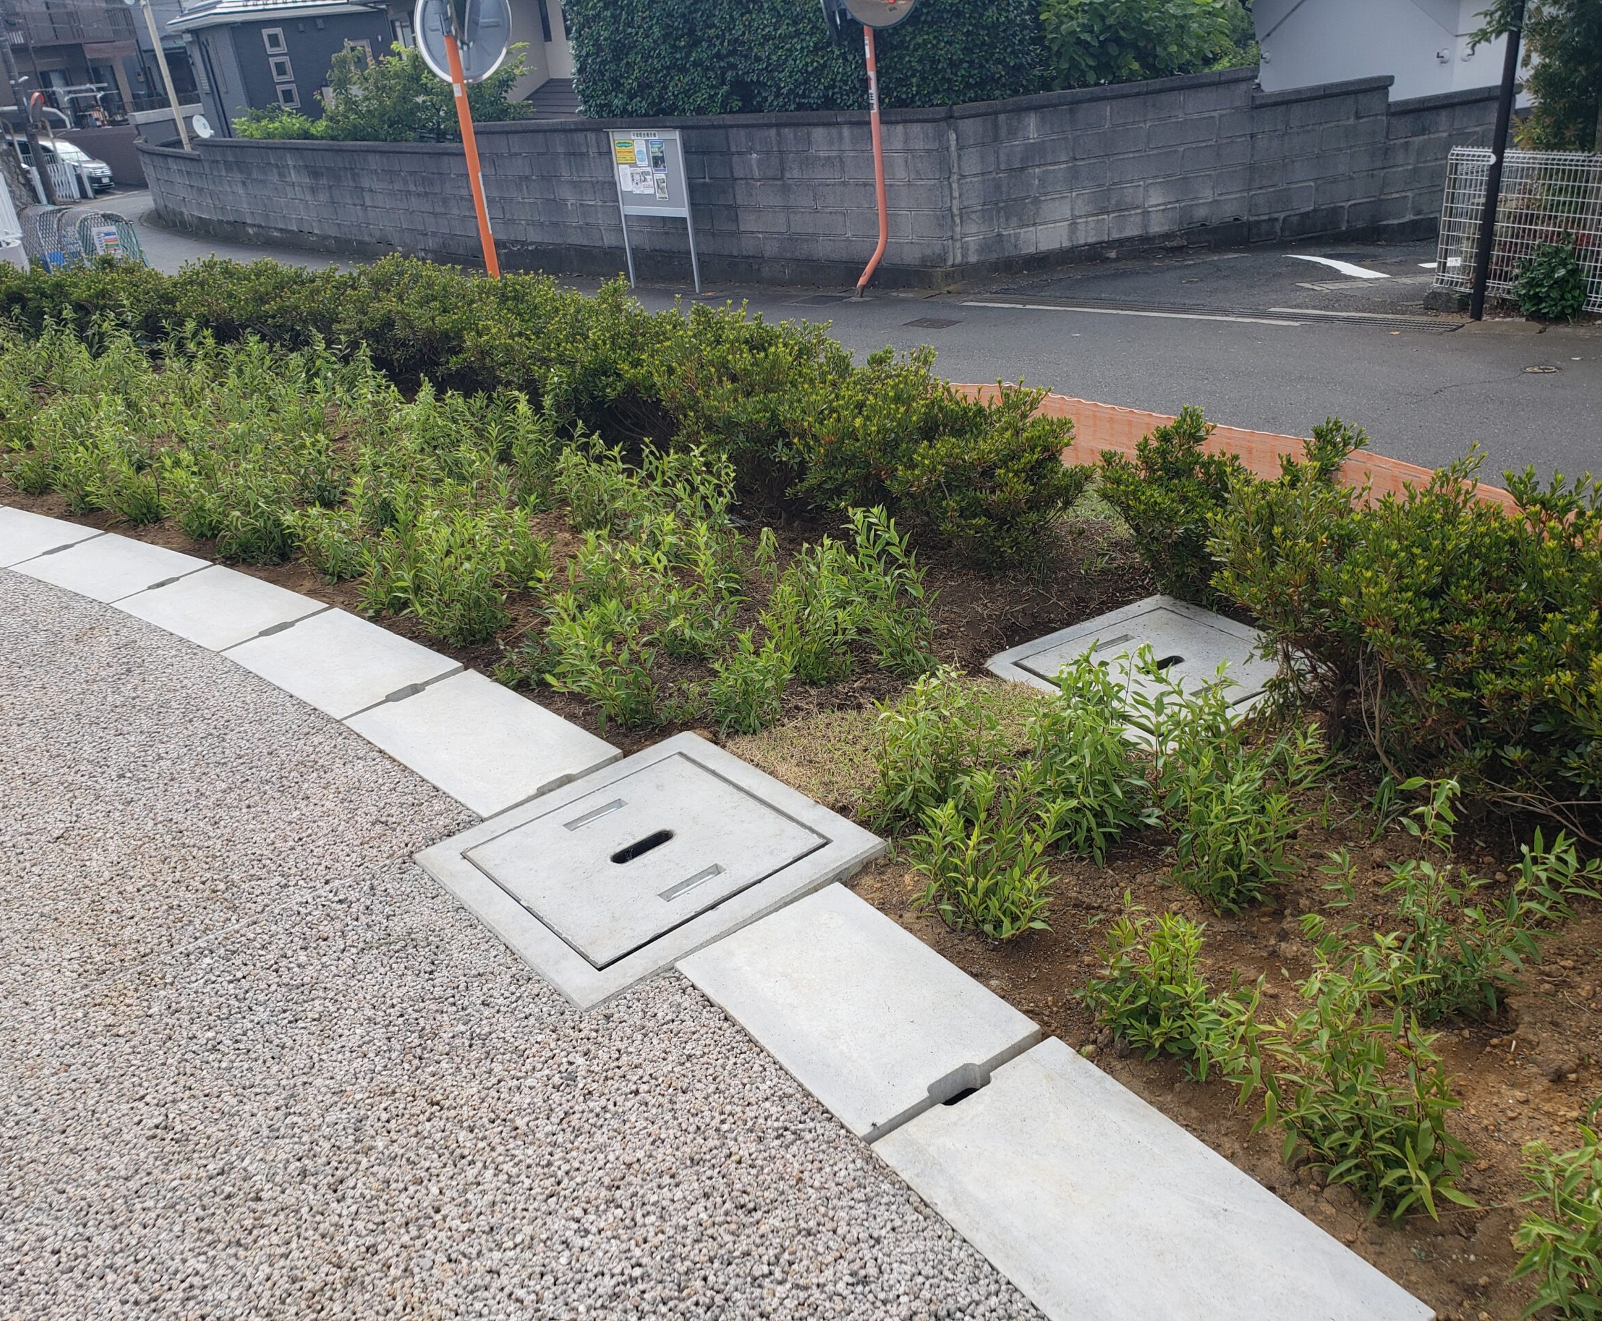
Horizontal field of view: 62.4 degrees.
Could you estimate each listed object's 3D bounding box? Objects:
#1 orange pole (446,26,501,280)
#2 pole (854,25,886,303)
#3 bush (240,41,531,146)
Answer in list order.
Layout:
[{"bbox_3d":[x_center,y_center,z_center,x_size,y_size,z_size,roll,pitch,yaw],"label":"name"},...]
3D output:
[{"bbox_3d":[-2.658,-3.899,10.920,0.102,2.300,0.102,-6,25,0],"label":"orange pole"},{"bbox_3d":[0.671,-5.266,13.844,0.380,2.850,0.140,-4,27,4],"label":"pole"},{"bbox_3d":[-6.629,-8.901,21.000,5.000,1.800,2.400,20,36,41],"label":"bush"}]

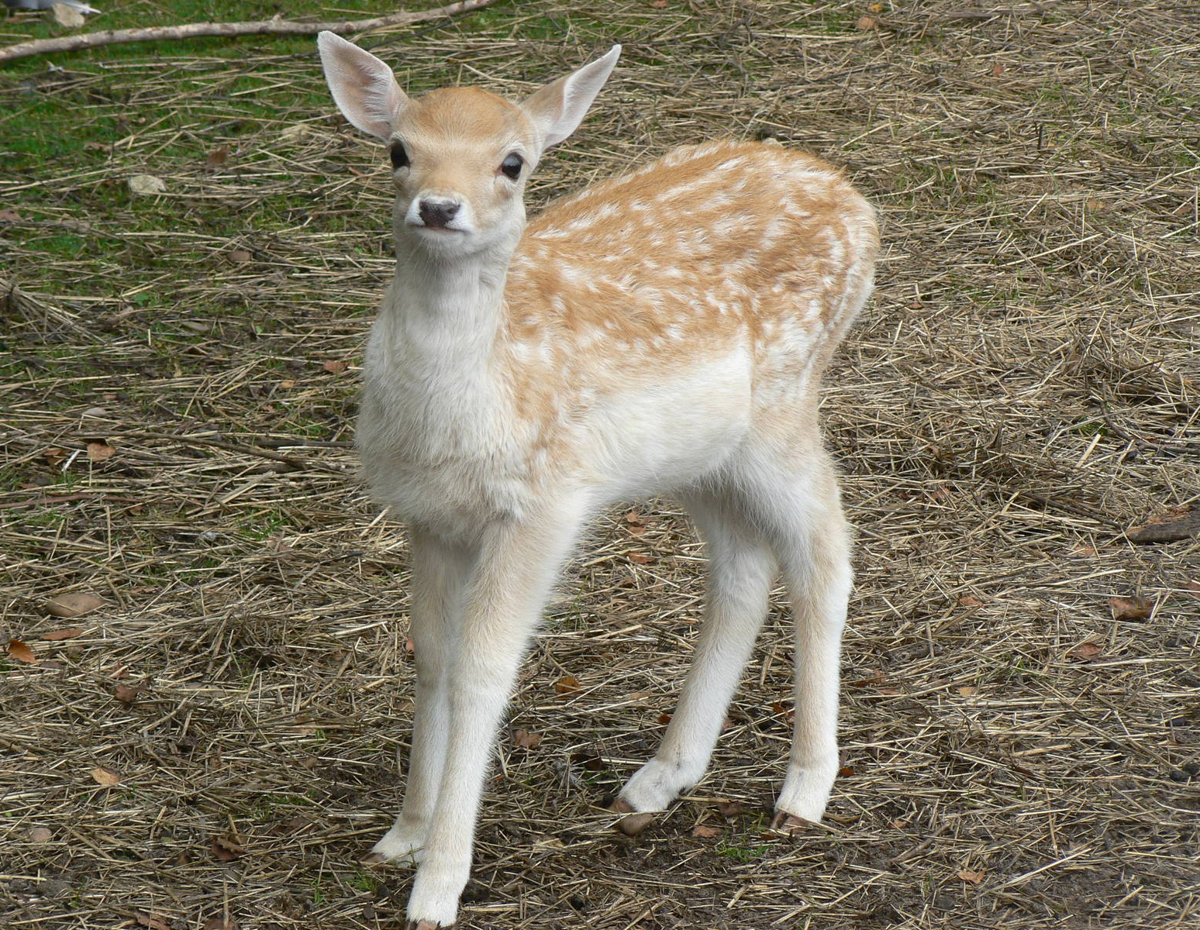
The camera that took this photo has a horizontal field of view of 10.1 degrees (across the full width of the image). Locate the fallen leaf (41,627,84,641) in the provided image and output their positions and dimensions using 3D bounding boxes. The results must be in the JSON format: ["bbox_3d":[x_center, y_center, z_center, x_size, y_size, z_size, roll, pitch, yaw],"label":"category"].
[{"bbox_3d":[-0.440,0.139,5.579,0.036,0.006,0.019,0,17,0],"label":"fallen leaf"}]

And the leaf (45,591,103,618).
[{"bbox_3d":[-0.435,0.116,5.641,0.048,0.013,0.032,0,17,0],"label":"leaf"}]

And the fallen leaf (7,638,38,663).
[{"bbox_3d":[-0.468,0.151,5.526,0.025,0.012,0.028,0,17,0],"label":"fallen leaf"}]

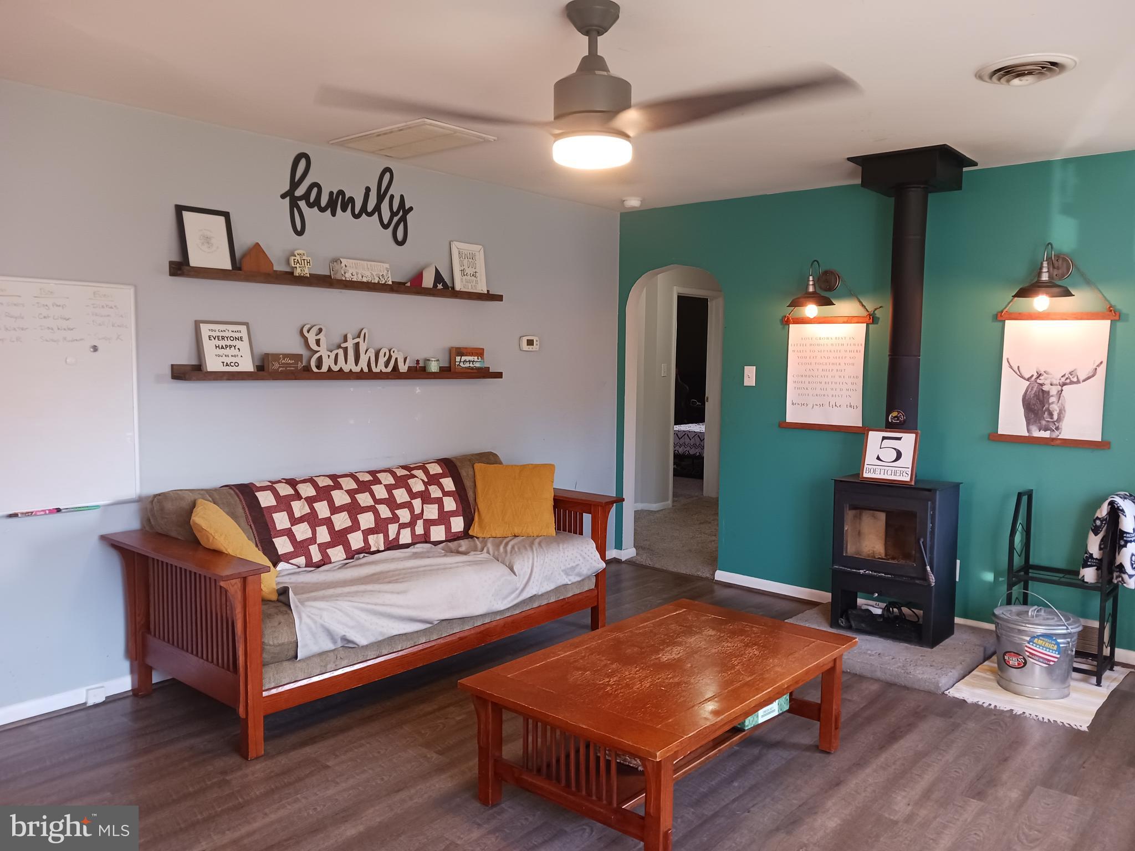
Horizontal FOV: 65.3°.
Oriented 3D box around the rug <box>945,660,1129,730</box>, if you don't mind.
[{"bbox_3d":[2.129,1.148,3.981,0.553,0.009,0.903,5,6,42],"label":"rug"}]

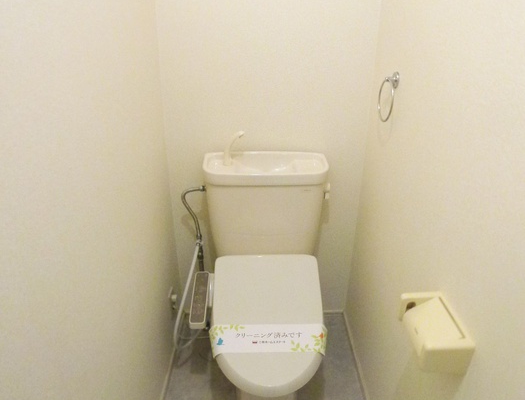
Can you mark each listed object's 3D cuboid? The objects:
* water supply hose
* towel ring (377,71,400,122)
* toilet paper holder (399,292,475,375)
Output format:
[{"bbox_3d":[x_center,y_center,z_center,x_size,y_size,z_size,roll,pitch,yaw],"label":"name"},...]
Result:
[{"bbox_3d":[-0.290,0.290,1.488,0.143,0.663,0.245,0,25,0],"label":"water supply hose"},{"bbox_3d":[0.397,-0.322,1.140,0.043,0.155,0.143,0,25,0],"label":"towel ring"},{"bbox_3d":[0.359,0.283,0.780,0.106,0.085,0.168,0,25,0],"label":"toilet paper holder"}]

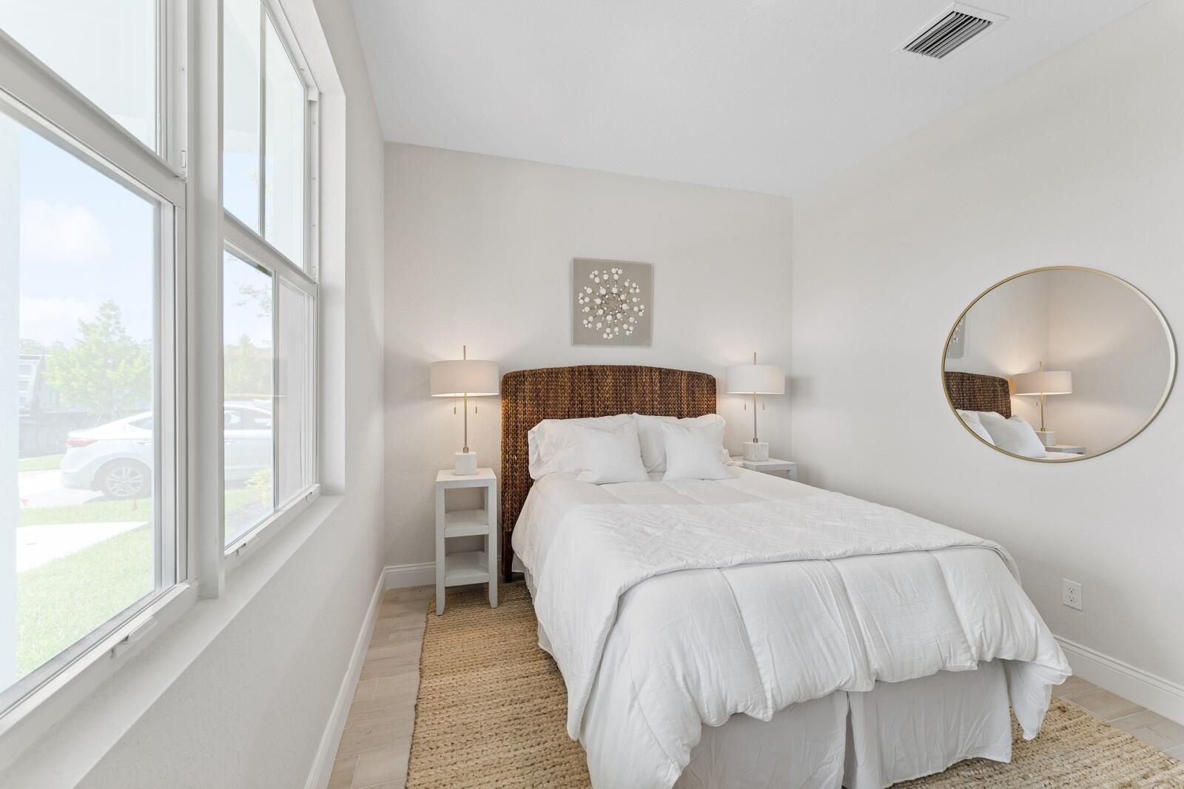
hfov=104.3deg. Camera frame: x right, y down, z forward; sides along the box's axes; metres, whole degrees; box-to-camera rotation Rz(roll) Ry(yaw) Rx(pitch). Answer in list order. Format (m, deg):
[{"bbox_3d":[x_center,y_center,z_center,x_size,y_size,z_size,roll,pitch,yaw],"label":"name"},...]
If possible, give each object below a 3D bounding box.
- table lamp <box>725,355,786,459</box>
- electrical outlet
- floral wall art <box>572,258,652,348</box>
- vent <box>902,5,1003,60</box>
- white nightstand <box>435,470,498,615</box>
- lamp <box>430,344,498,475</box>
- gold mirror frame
[{"bbox_3d":[1.202,0.087,3.391,0.408,0.785,0.408,0,1,-18],"label":"table lamp"},{"bbox_3d":[2.162,0.900,2.071,0.009,0.115,0.070,0,1,-18],"label":"electrical outlet"},{"bbox_3d":[0.151,-0.648,3.298,0.605,0.610,0.040,0,1,-18],"label":"floral wall art"},{"bbox_3d":[1.574,-1.573,2.038,0.305,0.025,0.285,0,1,-18],"label":"vent"},{"bbox_3d":[-0.767,0.859,2.808,0.340,0.752,0.380,0,1,-18],"label":"white nightstand"},{"bbox_3d":[-0.765,0.093,2.806,0.404,0.780,0.404,0,1,-18],"label":"lamp"},{"bbox_3d":[2.115,-0.134,2.184,0.030,0.905,0.890,0,1,-18],"label":"gold mirror frame"}]

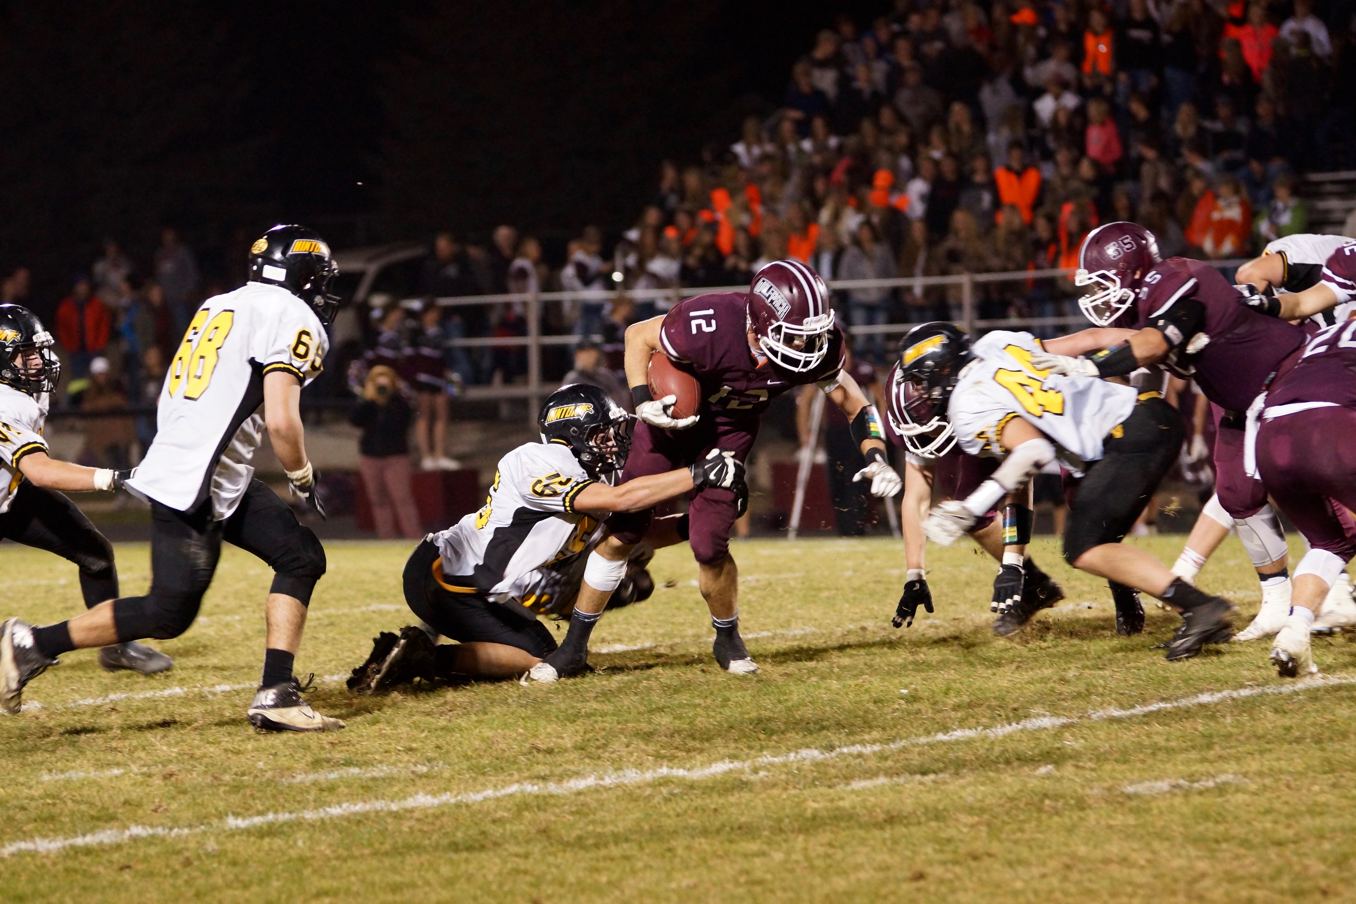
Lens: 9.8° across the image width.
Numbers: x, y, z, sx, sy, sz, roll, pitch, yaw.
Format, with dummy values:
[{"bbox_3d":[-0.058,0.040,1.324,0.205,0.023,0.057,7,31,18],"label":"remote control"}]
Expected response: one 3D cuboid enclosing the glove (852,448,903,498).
[{"bbox_3d":[0.712,0.079,28.200,0.160,0.180,0.100,17,-37,-9],"label":"glove"}]

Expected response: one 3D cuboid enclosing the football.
[{"bbox_3d":[-0.011,-0.238,28.200,0.170,0.280,0.170,-26,-11,6],"label":"football"}]

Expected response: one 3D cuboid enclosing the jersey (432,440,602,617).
[{"bbox_3d":[-0.532,0.262,27.500,0.480,0.580,0.560,44,0,3],"label":"jersey"}]

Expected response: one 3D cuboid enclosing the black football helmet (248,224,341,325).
[{"bbox_3d":[-1.196,-0.561,24.711,0.338,0.300,0.240,10,-4,-33],"label":"black football helmet"}]

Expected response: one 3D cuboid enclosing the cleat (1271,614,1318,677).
[{"bbox_3d":[2.274,0.716,29.200,0.110,0.160,0.300,0,-3,28],"label":"cleat"}]

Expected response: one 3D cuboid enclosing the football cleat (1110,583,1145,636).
[{"bbox_3d":[1.721,0.611,30.200,0.110,0.140,0.290,3,32,15],"label":"football cleat"}]

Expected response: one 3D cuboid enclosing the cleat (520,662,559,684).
[{"bbox_3d":[-0.458,0.795,29.100,0.290,0.120,0.105,-4,2,-30],"label":"cleat"}]

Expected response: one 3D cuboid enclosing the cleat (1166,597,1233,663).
[{"bbox_3d":[1.992,0.676,30.200,0.305,0.140,0.110,-27,0,-3],"label":"cleat"}]

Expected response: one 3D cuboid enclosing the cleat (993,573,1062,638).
[{"bbox_3d":[1.329,0.587,30.200,0.300,0.125,0.108,-29,0,-6],"label":"cleat"}]

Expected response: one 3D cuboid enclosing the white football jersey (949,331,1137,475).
[{"bbox_3d":[1.352,-0.184,29.300,0.720,0.380,0.520,16,41,16],"label":"white football jersey"}]

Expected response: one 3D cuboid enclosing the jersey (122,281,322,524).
[{"bbox_3d":[-1.500,-0.172,26.200,0.420,0.780,0.540,24,-13,-30],"label":"jersey"}]

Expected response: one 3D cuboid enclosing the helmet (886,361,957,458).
[{"bbox_3d":[0.913,-0.173,29.993,0.240,0.338,0.300,-12,-38,36],"label":"helmet"}]

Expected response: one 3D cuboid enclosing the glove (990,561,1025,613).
[{"bbox_3d":[1.260,0.522,30.200,0.115,0.200,0.075,12,-6,-4],"label":"glove"}]

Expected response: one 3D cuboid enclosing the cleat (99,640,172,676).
[{"bbox_3d":[-2.083,0.786,30.400,0.300,0.130,0.105,2,1,15],"label":"cleat"}]

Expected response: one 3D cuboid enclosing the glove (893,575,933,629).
[{"bbox_3d":[0.928,0.594,31.200,0.140,0.205,0.070,16,0,9],"label":"glove"}]

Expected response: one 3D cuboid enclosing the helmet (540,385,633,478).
[{"bbox_3d":[-0.334,-0.080,28.500,0.335,0.300,0.250,10,3,19],"label":"helmet"}]

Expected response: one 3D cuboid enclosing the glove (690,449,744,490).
[{"bbox_3d":[0.142,0.065,28.600,0.190,0.150,0.100,-3,-5,-12],"label":"glove"}]

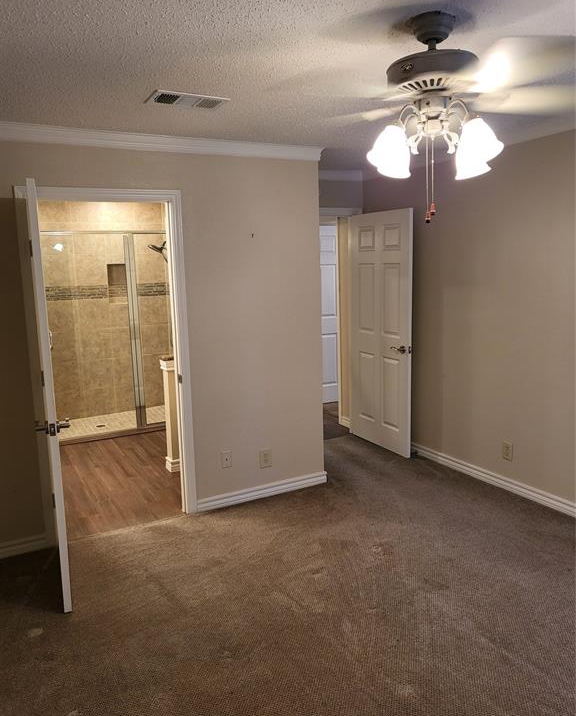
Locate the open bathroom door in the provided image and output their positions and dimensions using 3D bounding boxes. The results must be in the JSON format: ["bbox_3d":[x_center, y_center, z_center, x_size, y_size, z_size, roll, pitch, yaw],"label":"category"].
[{"bbox_3d":[-1.245,0.173,2.993,0.037,2.018,0.815,-5,9,-23],"label":"open bathroom door"}]

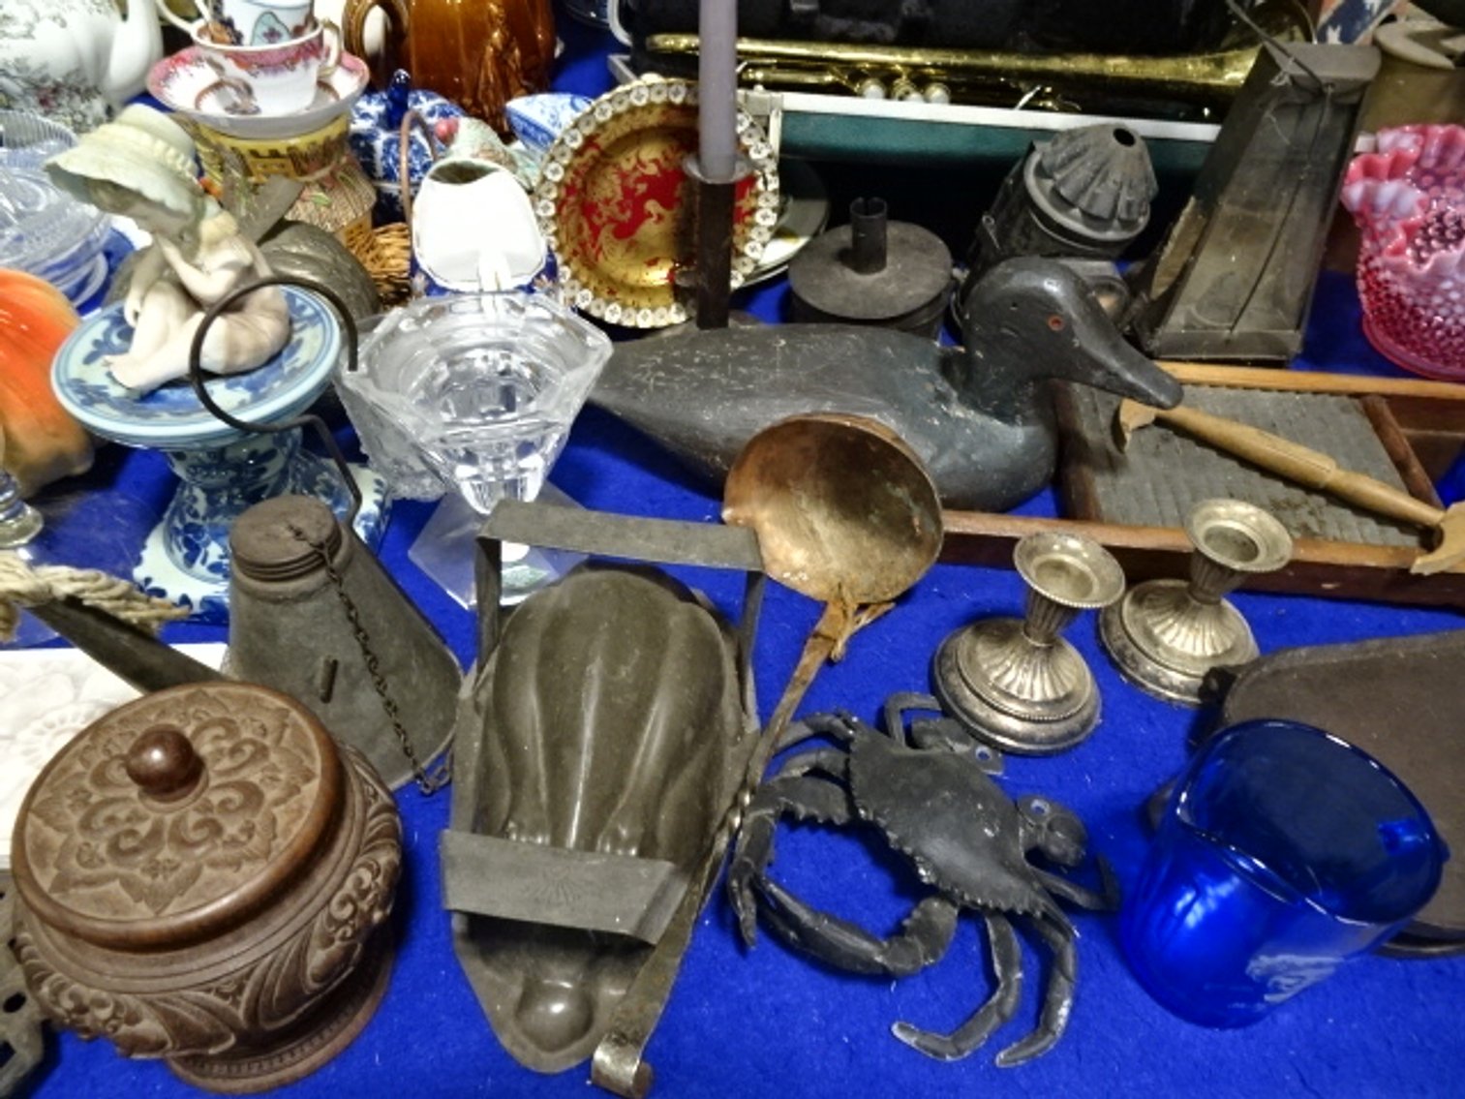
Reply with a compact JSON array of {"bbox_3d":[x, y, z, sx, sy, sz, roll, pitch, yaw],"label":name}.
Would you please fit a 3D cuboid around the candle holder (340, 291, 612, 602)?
[{"bbox_3d":[-0.119,-0.050,0.502,0.122,0.112,0.112,-9,46,-16],"label":"candle holder"}]

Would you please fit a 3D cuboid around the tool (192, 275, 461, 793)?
[{"bbox_3d":[-0.161,0.002,0.389,0.098,0.186,0.093,0,45,-8],"label":"tool"}]

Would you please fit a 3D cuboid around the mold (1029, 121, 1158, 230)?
[{"bbox_3d":[0.221,-0.231,0.617,0.085,0.043,0.085,9,44,-8],"label":"mold"}]

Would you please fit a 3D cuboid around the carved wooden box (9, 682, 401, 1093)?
[{"bbox_3d":[-0.161,0.103,0.322,0.105,0.136,0.105,4,44,-4],"label":"carved wooden box"}]

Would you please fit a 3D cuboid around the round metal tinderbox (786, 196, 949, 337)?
[{"bbox_3d":[0.094,-0.186,0.695,0.114,0.098,0.114,0,45,-1],"label":"round metal tinderbox"}]

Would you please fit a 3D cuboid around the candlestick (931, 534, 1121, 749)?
[{"bbox_3d":[0.143,0.036,0.468,0.081,0.083,0.081,4,44,-4],"label":"candlestick"}]

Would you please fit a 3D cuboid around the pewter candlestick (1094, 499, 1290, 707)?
[{"bbox_3d":[0.233,0.020,0.495,0.081,0.083,0.081,4,44,-4],"label":"pewter candlestick"}]

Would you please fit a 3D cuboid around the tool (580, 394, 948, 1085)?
[{"bbox_3d":[0.006,0.071,0.432,0.102,0.055,0.310,16,54,9],"label":"tool"}]

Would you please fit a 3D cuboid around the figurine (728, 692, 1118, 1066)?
[{"bbox_3d":[0.067,0.121,0.409,0.142,0.030,0.157,-26,53,-29],"label":"figurine"}]

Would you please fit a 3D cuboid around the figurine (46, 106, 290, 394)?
[{"bbox_3d":[-0.228,-0.117,0.407,0.085,0.098,0.065,-22,51,-26],"label":"figurine"}]

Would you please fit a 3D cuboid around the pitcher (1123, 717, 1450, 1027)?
[{"bbox_3d":[0.201,0.125,0.382,0.096,0.087,0.083,8,44,1],"label":"pitcher"}]

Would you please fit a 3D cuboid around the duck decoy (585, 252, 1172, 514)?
[{"bbox_3d":[0.082,-0.097,0.553,0.345,0.142,0.135,5,44,-2],"label":"duck decoy"}]

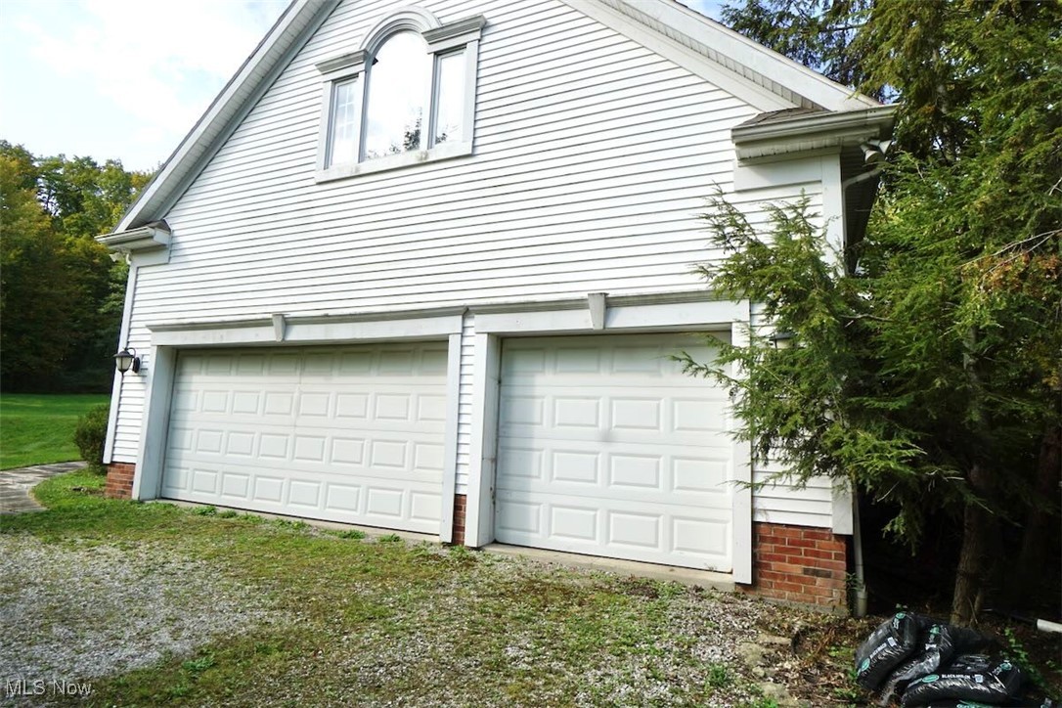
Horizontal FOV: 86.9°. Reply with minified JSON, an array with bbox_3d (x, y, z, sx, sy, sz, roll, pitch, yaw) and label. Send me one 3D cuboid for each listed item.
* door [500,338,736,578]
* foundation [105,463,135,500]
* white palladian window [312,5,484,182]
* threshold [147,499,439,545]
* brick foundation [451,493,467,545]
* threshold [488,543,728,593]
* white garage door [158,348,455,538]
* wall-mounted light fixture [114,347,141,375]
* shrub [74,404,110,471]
[{"bbox_3d":[0.730,0.861,5.403,2.360,2.115,0.070,-1,-8,24],"label":"door"},{"bbox_3d":[-5.731,1.787,7.955,0.660,0.485,0.200,-1,-8,24],"label":"foundation"},{"bbox_3d":[-1.625,-3.139,6.614,2.505,2.030,0.130,-1,-8,24],"label":"white palladian window"},{"bbox_3d":[-3.057,1.996,6.783,4.830,0.073,0.280,-1,-8,24],"label":"threshold"},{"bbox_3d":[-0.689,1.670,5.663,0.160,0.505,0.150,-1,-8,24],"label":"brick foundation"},{"bbox_3d":[0.627,1.926,5.126,2.350,0.078,0.280,-1,-8,24],"label":"threshold"},{"bbox_3d":[-2.958,0.933,7.061,4.860,2.115,0.070,-1,-8,24],"label":"white garage door"},{"bbox_3d":[-5.686,0.107,7.867,0.235,0.390,0.330,-1,-8,24],"label":"wall-mounted light fixture"},{"bbox_3d":[-7.554,1.531,10.047,0.960,1.280,0.960,-1,-8,24],"label":"shrub"}]

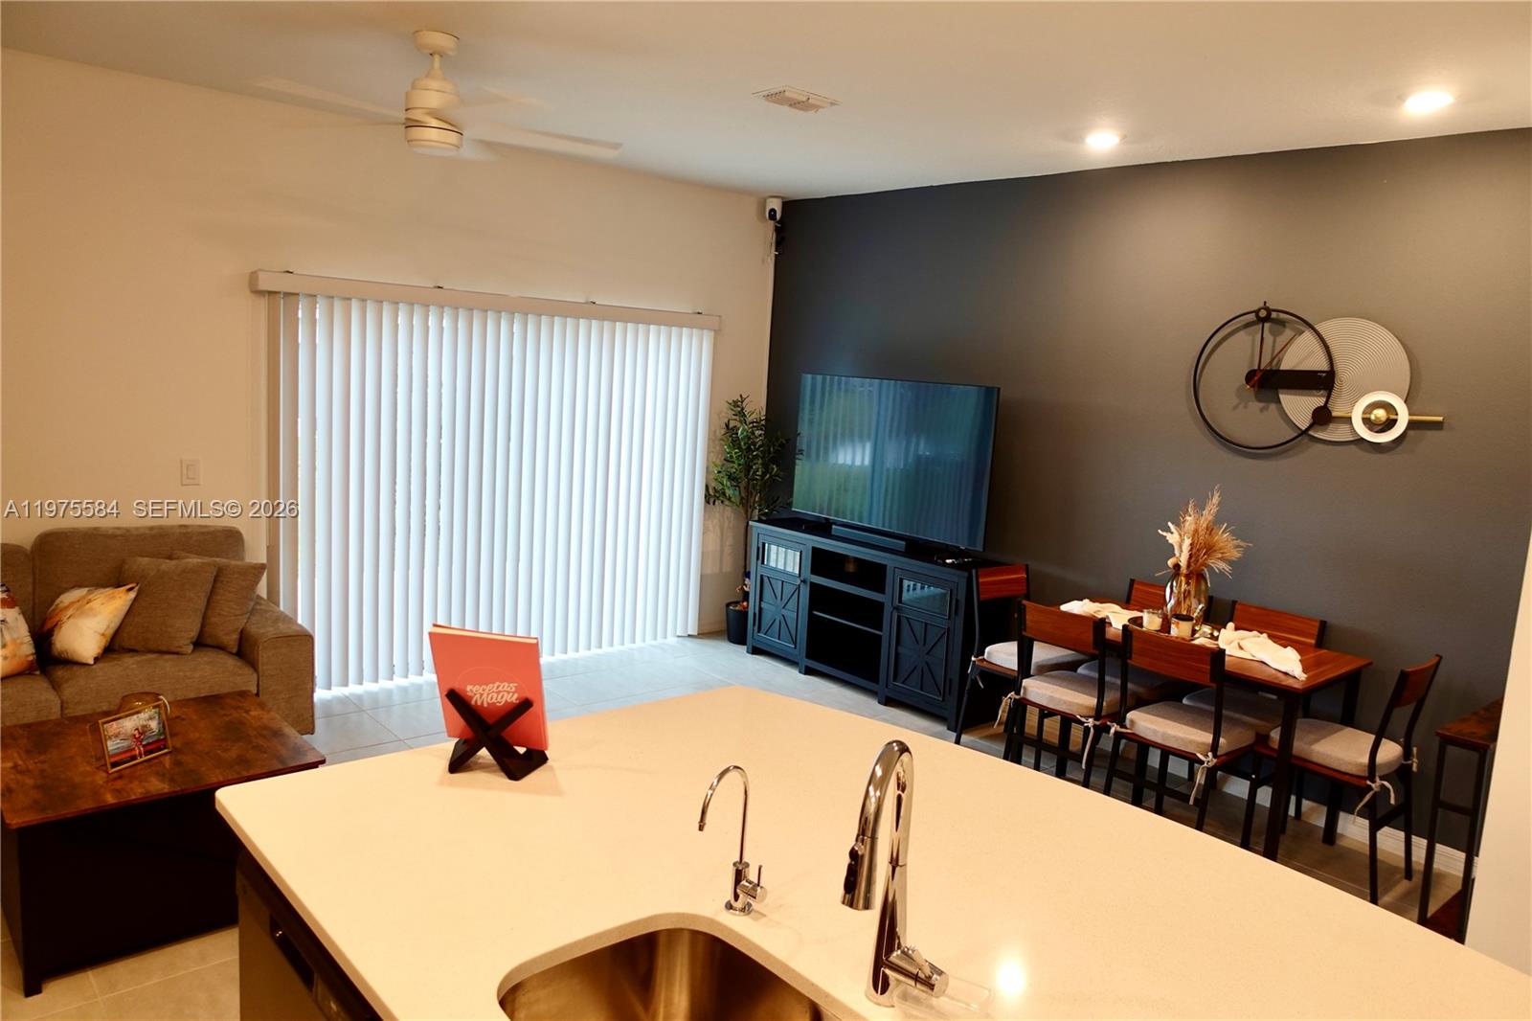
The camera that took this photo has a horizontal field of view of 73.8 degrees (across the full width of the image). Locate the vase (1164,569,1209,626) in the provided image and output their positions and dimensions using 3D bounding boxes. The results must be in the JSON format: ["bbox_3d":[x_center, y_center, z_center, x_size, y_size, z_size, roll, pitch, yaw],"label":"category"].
[{"bbox_3d":[1.819,0.380,4.426,0.185,0.245,0.185,-4,10,-41],"label":"vase"}]

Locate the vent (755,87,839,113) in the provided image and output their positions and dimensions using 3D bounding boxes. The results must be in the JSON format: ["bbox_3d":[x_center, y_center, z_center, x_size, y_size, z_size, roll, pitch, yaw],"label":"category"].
[{"bbox_3d":[0.128,-1.643,4.115,0.320,0.027,0.200,-4,10,-41],"label":"vent"}]

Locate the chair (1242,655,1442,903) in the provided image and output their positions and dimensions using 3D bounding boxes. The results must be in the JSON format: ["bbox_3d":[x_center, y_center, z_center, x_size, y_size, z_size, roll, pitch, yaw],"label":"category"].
[{"bbox_3d":[2.154,0.938,3.831,0.430,0.865,0.500,-4,10,-41],"label":"chair"}]

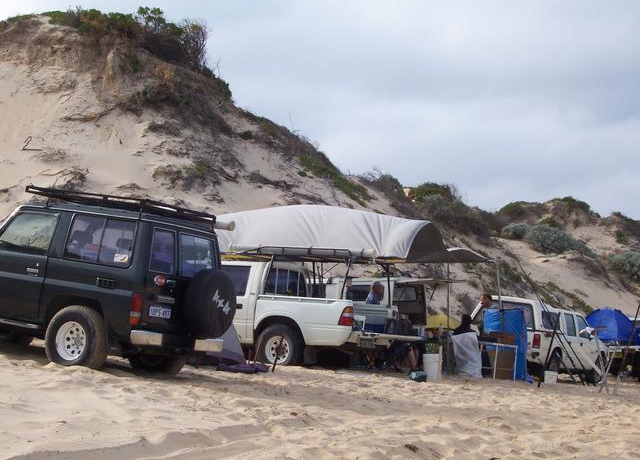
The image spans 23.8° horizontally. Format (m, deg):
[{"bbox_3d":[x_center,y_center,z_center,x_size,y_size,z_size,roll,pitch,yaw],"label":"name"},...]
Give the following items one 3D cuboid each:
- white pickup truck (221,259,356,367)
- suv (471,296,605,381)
[{"bbox_3d":[-1.253,1.301,23.443,4.850,1.720,1.700,1,-5,28],"label":"white pickup truck"},{"bbox_3d":[5.787,2.824,38.828,1.700,1.780,4.650,1,-6,34],"label":"suv"}]

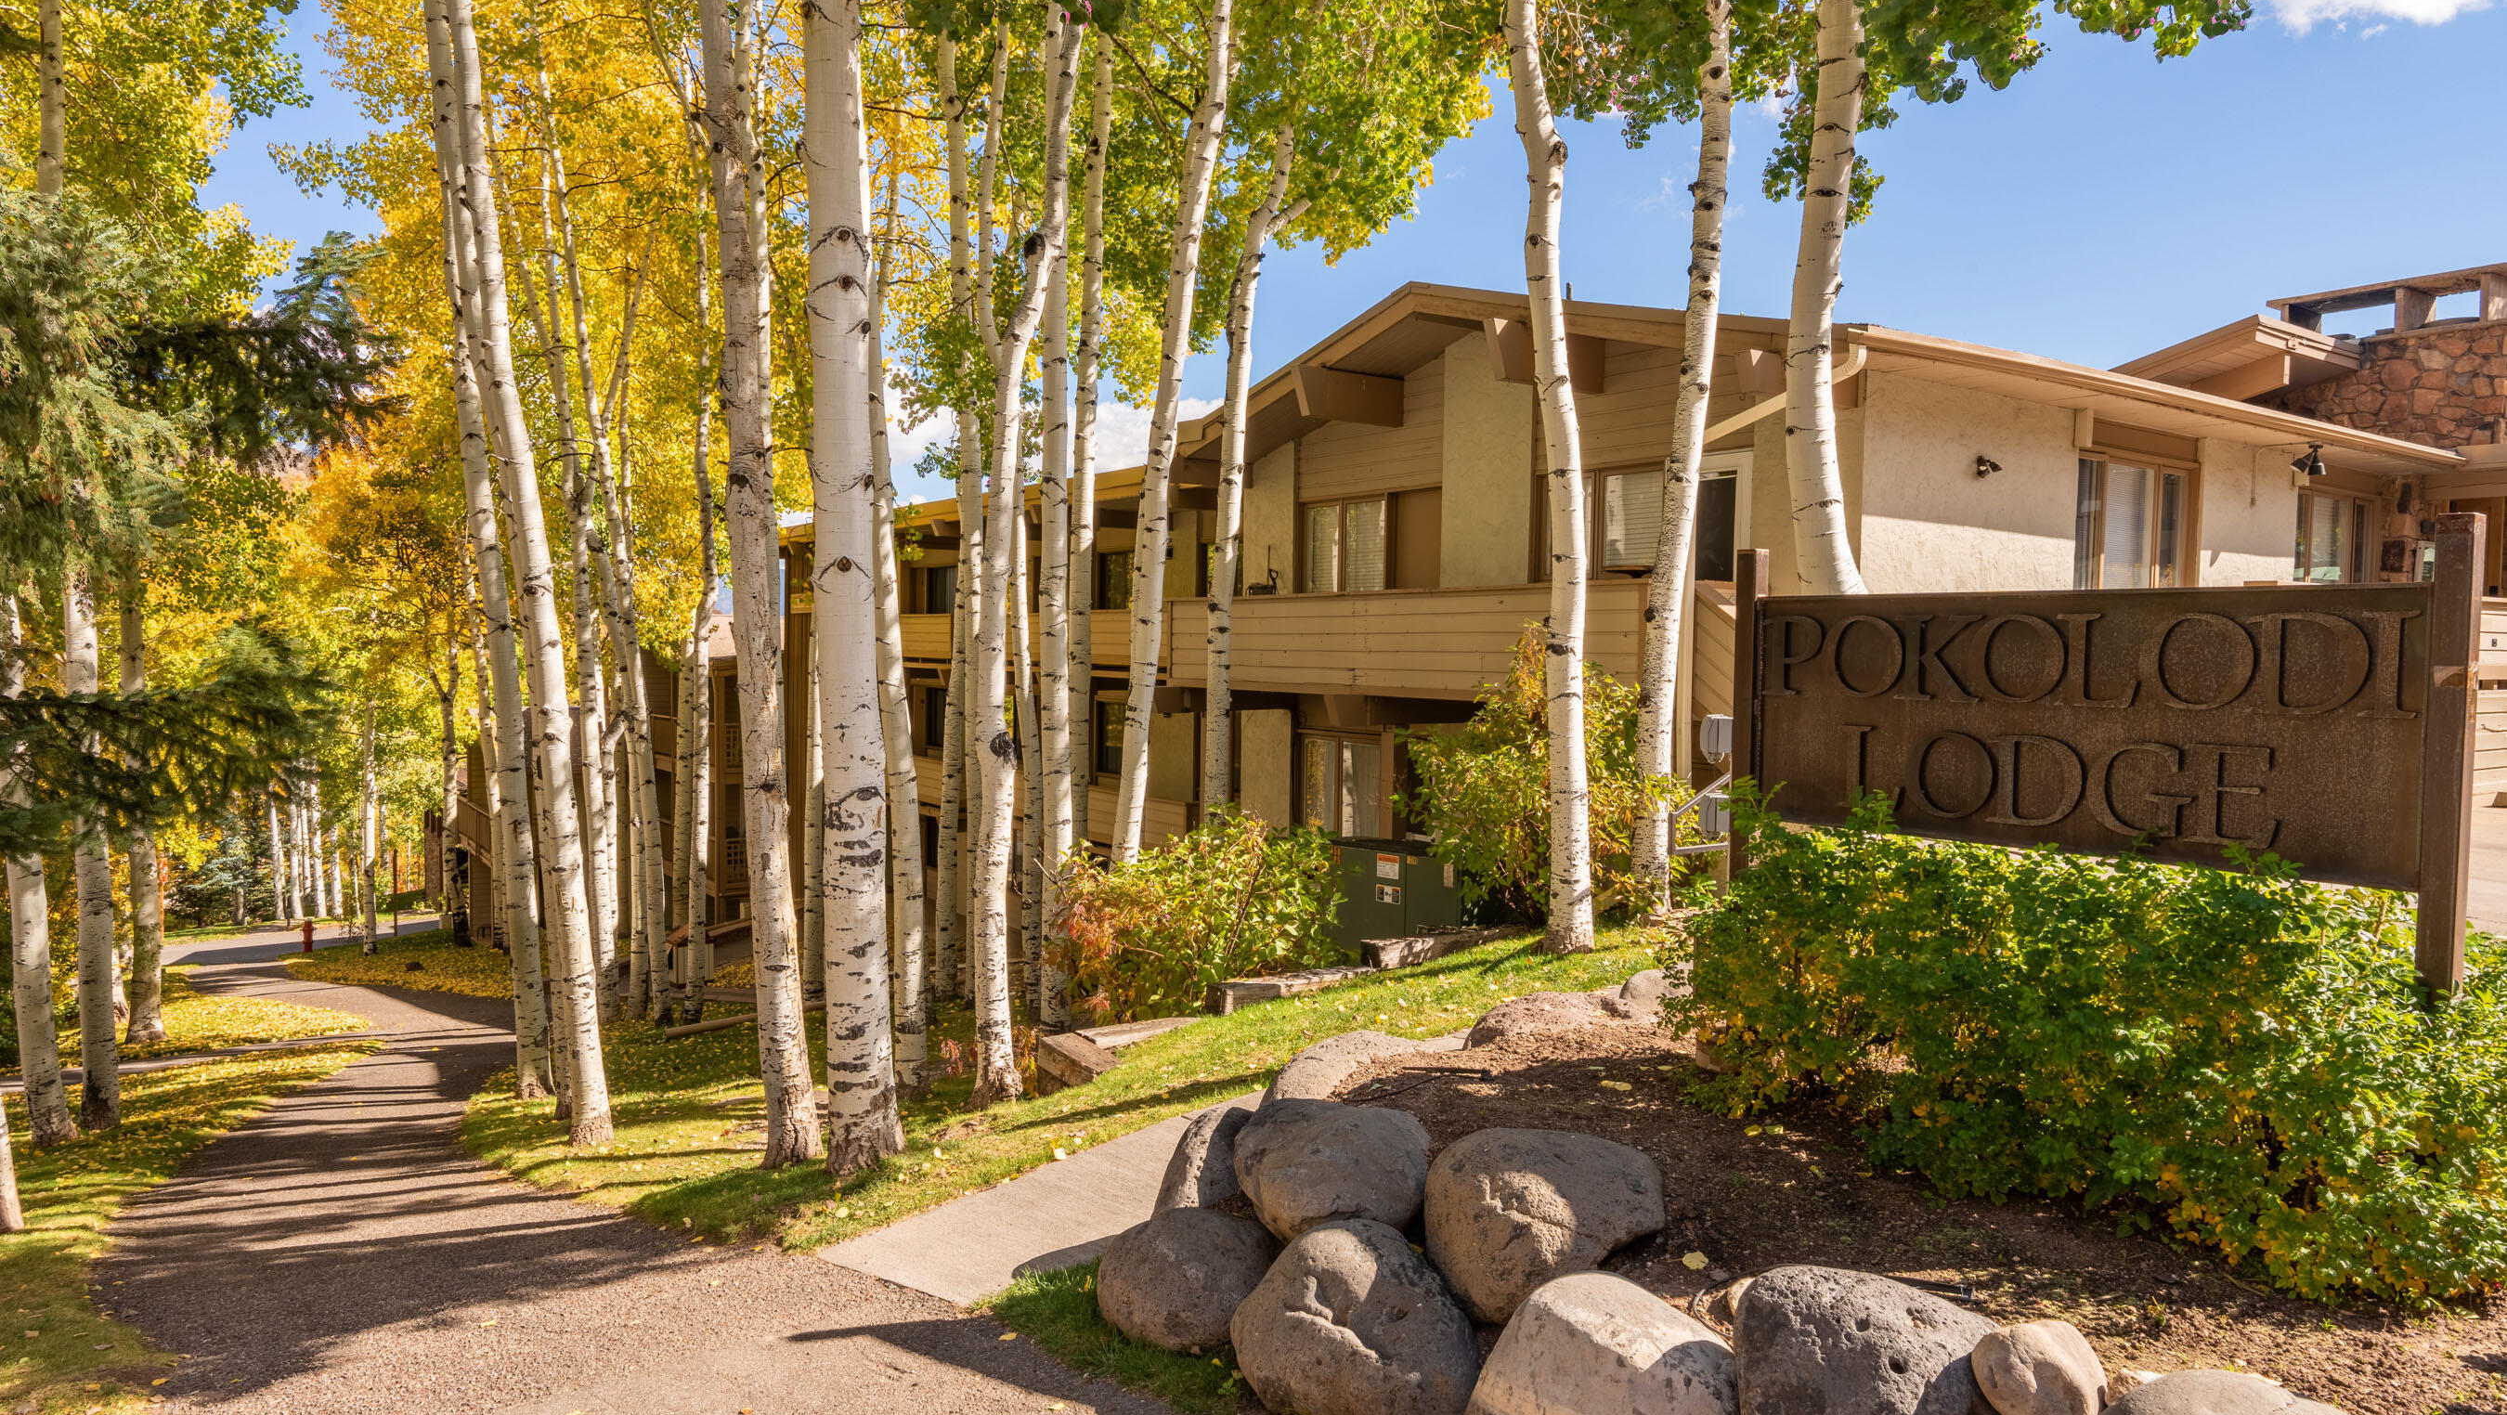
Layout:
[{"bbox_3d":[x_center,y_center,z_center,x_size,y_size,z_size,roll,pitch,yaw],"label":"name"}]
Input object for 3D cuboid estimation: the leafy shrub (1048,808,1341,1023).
[{"bbox_3d":[-0.351,1.413,10.358,1.937,1.434,1.700,1,2,0],"label":"leafy shrub"}]

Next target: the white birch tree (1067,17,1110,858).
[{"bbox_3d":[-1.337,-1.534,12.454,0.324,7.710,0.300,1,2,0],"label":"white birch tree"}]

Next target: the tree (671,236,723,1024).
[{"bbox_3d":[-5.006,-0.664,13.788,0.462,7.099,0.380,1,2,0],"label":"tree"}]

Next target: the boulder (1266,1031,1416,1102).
[{"bbox_3d":[0.365,1.529,6.409,0.623,0.356,0.500,1,2,0],"label":"boulder"}]

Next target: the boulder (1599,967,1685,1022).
[{"bbox_3d":[1.911,1.406,7.454,0.457,0.298,0.420,1,2,0],"label":"boulder"}]

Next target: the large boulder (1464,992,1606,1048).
[{"bbox_3d":[1.289,1.428,6.955,0.667,0.278,0.500,1,2,0],"label":"large boulder"}]

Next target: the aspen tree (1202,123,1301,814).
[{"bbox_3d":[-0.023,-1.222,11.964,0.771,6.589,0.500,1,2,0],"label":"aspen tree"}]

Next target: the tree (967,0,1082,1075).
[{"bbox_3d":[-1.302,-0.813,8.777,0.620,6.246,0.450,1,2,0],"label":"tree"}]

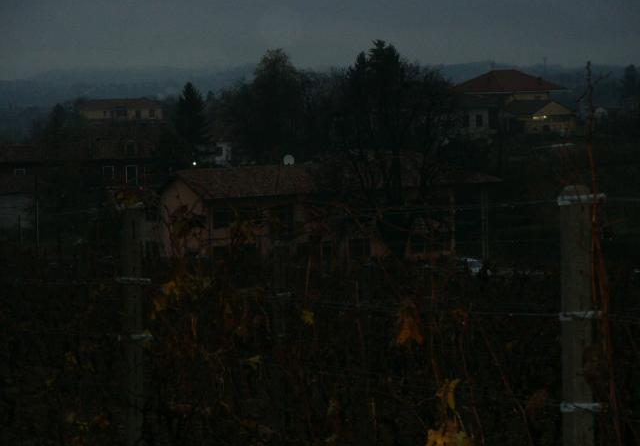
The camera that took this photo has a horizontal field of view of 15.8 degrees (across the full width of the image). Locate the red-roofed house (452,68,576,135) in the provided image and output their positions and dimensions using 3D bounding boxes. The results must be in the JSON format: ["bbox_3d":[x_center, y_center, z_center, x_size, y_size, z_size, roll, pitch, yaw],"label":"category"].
[{"bbox_3d":[26.190,-16.268,312.000,15.682,8.910,13.000,0,3,-5],"label":"red-roofed house"}]

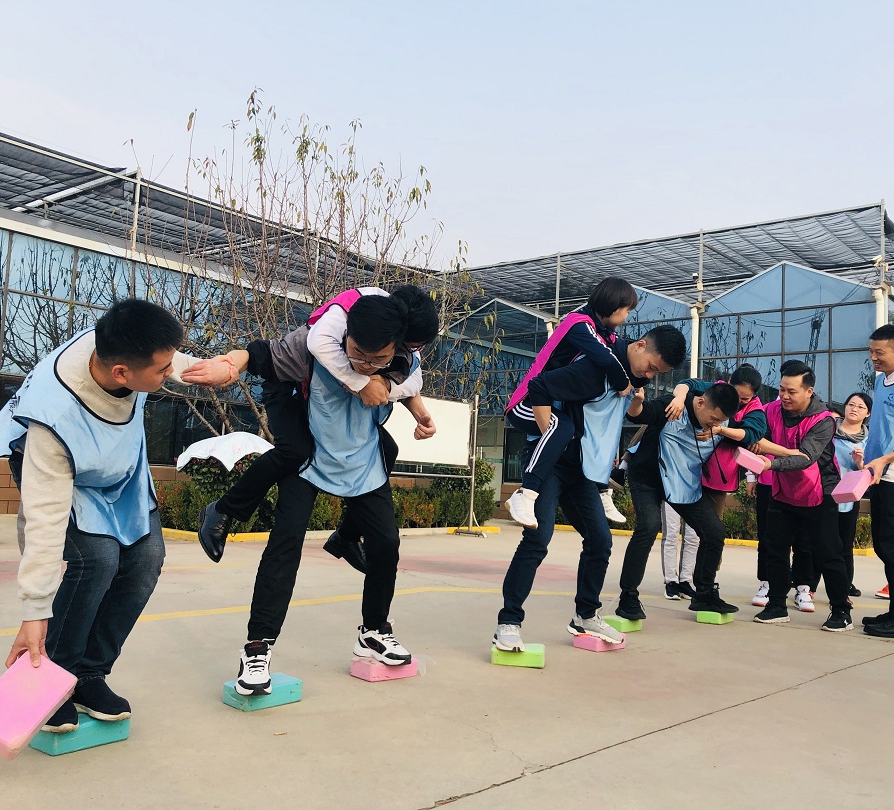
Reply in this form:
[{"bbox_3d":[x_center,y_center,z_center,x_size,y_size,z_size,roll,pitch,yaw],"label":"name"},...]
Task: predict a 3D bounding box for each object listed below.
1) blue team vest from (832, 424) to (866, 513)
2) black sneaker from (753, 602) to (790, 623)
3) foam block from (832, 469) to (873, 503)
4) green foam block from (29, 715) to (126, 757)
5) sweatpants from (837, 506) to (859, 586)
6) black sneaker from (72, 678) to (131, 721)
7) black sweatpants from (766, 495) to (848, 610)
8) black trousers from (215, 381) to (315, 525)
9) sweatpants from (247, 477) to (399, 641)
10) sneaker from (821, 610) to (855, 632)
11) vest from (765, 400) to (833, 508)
[{"bbox_3d":[3.056,0.487,6.600,0.400,0.630,0.270,1,-5,14],"label":"blue team vest"},{"bbox_3d":[2.025,1.281,5.437,0.280,0.115,0.105,5,-5,-27],"label":"black sneaker"},{"bbox_3d":[2.459,0.499,5.299,0.230,0.072,0.150,-41,13,-31],"label":"foam block"},{"bbox_3d":[-0.980,0.864,2.329,0.138,0.066,0.214,-1,-7,38],"label":"green foam block"},{"bbox_3d":[3.128,1.014,6.945,0.380,0.900,0.260,1,-5,20],"label":"sweatpants"},{"bbox_3d":[-1.017,0.832,2.549,0.100,0.110,0.275,7,-6,-44],"label":"black sneaker"},{"bbox_3d":[2.186,0.810,5.298,0.350,0.900,0.480,7,-6,-44],"label":"black sweatpants"},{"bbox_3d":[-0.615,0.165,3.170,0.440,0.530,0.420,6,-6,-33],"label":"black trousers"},{"bbox_3d":[-0.441,0.504,3.070,0.540,0.720,0.350,6,-6,-30],"label":"sweatpants"},{"bbox_3d":[2.272,1.241,5.063,0.105,0.120,0.280,-2,-6,44],"label":"sneaker"},{"bbox_3d":[2.150,0.301,5.313,0.290,0.610,0.430,-6,1,-38],"label":"vest"}]

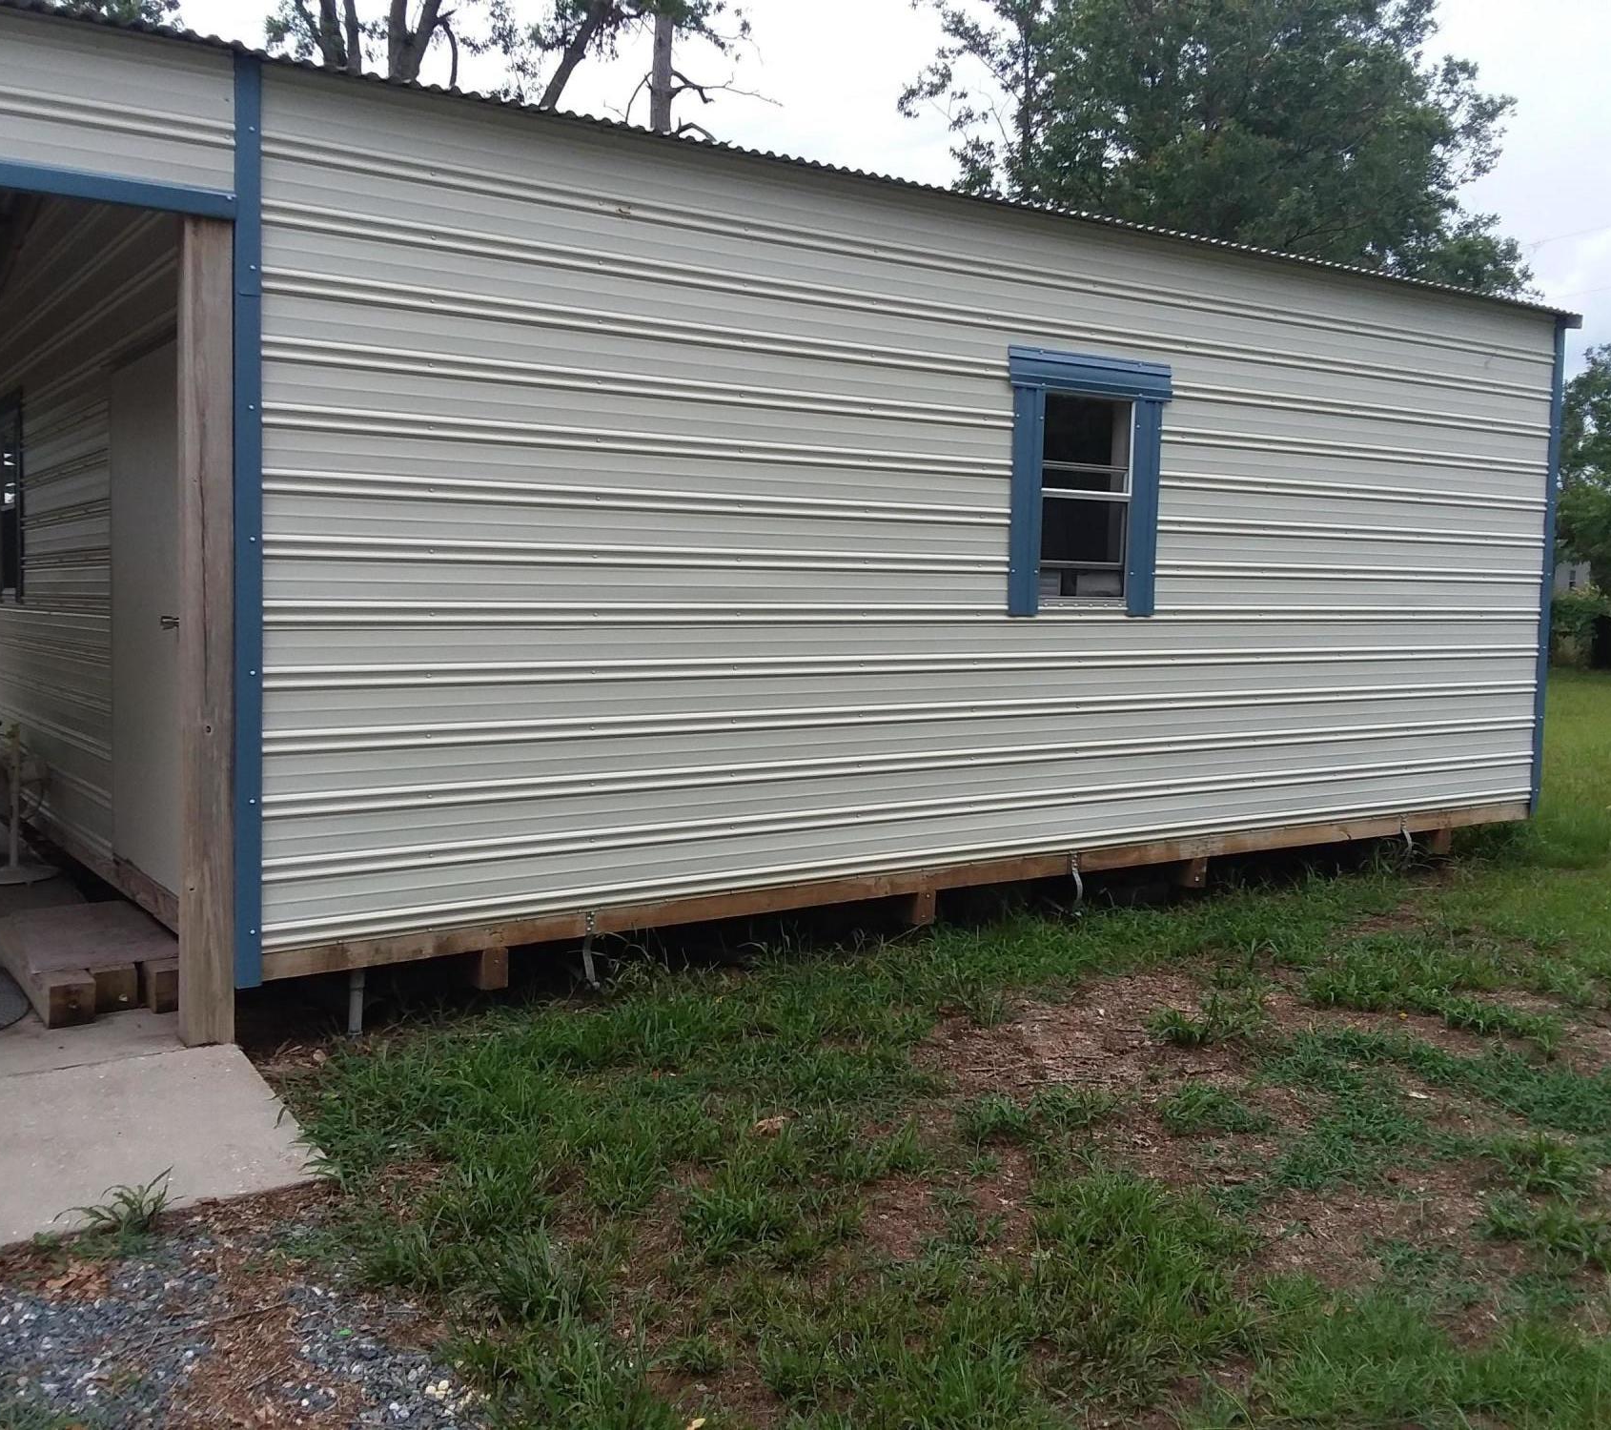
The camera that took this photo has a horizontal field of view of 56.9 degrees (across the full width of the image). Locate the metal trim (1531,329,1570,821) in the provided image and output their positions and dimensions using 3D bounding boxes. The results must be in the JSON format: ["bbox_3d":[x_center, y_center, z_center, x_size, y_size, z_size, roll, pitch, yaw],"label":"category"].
[{"bbox_3d":[4.328,-0.833,8.734,0.085,2.912,0.083,-2,6,-33],"label":"metal trim"}]

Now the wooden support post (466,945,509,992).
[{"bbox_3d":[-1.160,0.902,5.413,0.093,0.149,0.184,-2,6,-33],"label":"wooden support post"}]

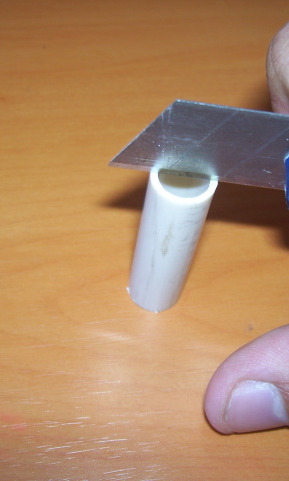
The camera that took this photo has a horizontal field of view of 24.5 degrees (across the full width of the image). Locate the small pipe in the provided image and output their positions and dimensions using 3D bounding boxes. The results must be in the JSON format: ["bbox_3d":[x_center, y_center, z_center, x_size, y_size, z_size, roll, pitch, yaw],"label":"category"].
[{"bbox_3d":[0.005,0.000,0.138,0.013,0.040,0.013,4,56,-6],"label":"small pipe"}]

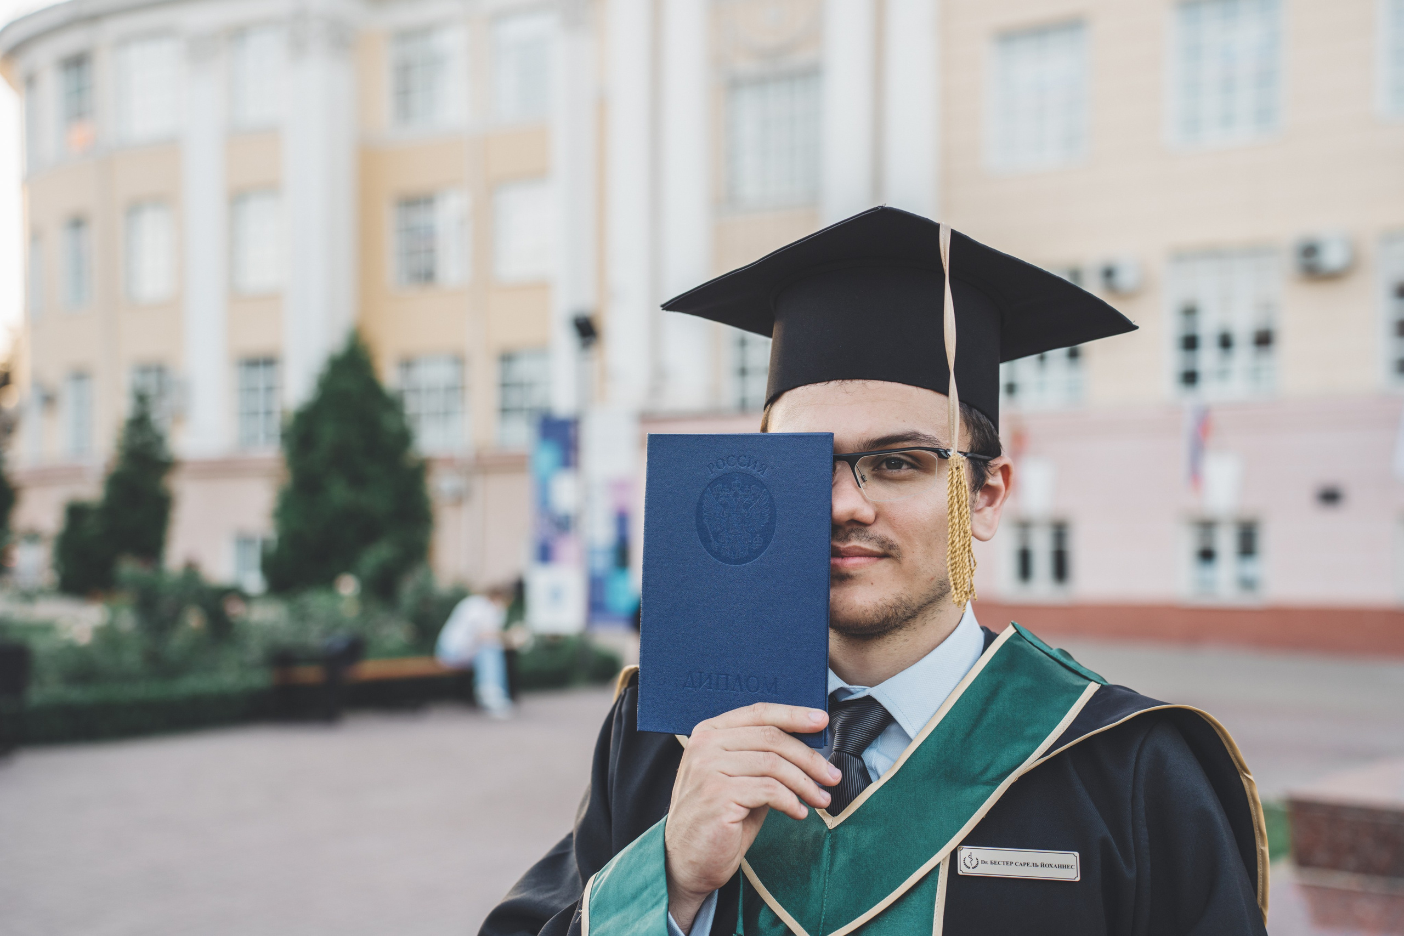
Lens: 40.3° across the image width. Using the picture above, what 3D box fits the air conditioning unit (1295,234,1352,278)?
[{"bbox_3d":[9.276,-3.163,28.500,0.820,0.590,0.310,-2,-3,33],"label":"air conditioning unit"}]

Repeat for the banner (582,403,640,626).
[{"bbox_3d":[-1.286,0.705,27.000,0.800,3.050,0.100,-1,-3,14],"label":"banner"}]

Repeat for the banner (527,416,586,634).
[{"bbox_3d":[-2.016,0.790,26.500,0.800,3.000,0.100,-1,-3,14],"label":"banner"}]

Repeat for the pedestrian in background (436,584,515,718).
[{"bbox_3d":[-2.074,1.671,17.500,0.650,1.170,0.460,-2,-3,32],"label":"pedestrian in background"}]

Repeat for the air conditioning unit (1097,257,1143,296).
[{"bbox_3d":[6.613,-3.031,30.200,0.710,0.530,0.280,-2,-3,33],"label":"air conditioning unit"}]

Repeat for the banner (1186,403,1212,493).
[{"bbox_3d":[7.533,-0.291,29.000,0.400,1.330,0.200,-2,-3,33],"label":"banner"}]

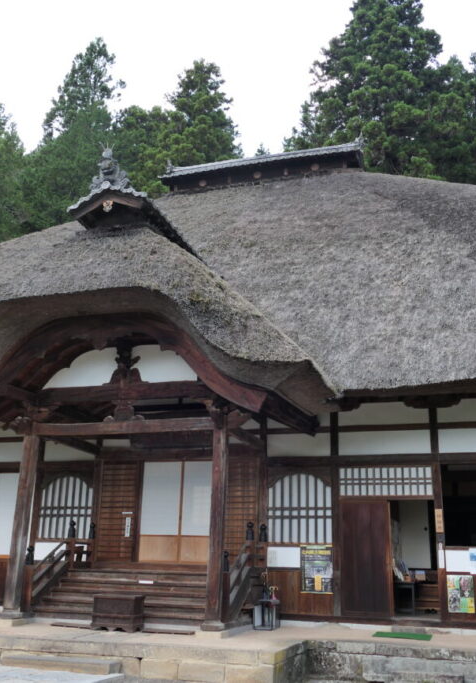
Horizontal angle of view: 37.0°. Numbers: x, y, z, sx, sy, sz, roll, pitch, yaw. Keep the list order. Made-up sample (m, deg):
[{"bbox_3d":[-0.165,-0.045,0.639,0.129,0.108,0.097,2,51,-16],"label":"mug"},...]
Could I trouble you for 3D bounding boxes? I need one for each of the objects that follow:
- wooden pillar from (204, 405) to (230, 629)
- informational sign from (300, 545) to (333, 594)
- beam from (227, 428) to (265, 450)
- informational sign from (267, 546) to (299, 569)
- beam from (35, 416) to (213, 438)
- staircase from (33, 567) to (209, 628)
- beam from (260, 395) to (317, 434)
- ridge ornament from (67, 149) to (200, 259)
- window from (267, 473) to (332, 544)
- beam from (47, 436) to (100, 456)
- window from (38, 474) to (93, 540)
[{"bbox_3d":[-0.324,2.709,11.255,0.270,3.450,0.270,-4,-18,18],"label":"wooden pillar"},{"bbox_3d":[1.419,4.119,12.852,0.590,0.840,0.020,-4,-18,18],"label":"informational sign"},{"bbox_3d":[0.154,1.738,12.662,0.150,0.220,1.900,-4,-17,17],"label":"beam"},{"bbox_3d":[0.831,3.921,12.898,0.610,0.360,0.020,-4,-17,17],"label":"informational sign"},{"bbox_3d":[-1.982,1.473,12.165,3.400,0.200,0.170,-4,-17,17],"label":"beam"},{"bbox_3d":[-1.703,4.404,12.354,3.500,0.780,1.350,-4,-18,18],"label":"staircase"},{"bbox_3d":[0.886,1.227,11.677,0.180,0.330,2.631,-6,-16,22],"label":"beam"},{"bbox_3d":[-1.830,-2.235,13.317,1.480,1.500,2.700,-4,-17,17],"label":"ridge ornament"},{"bbox_3d":[1.150,3.109,13.293,1.240,1.290,0.100,-4,-18,18],"label":"window"},{"bbox_3d":[-3.270,1.978,13.858,0.150,0.220,2.300,-4,-18,18],"label":"beam"},{"bbox_3d":[-3.443,3.384,14.547,1.250,1.280,0.080,-4,-17,17],"label":"window"}]

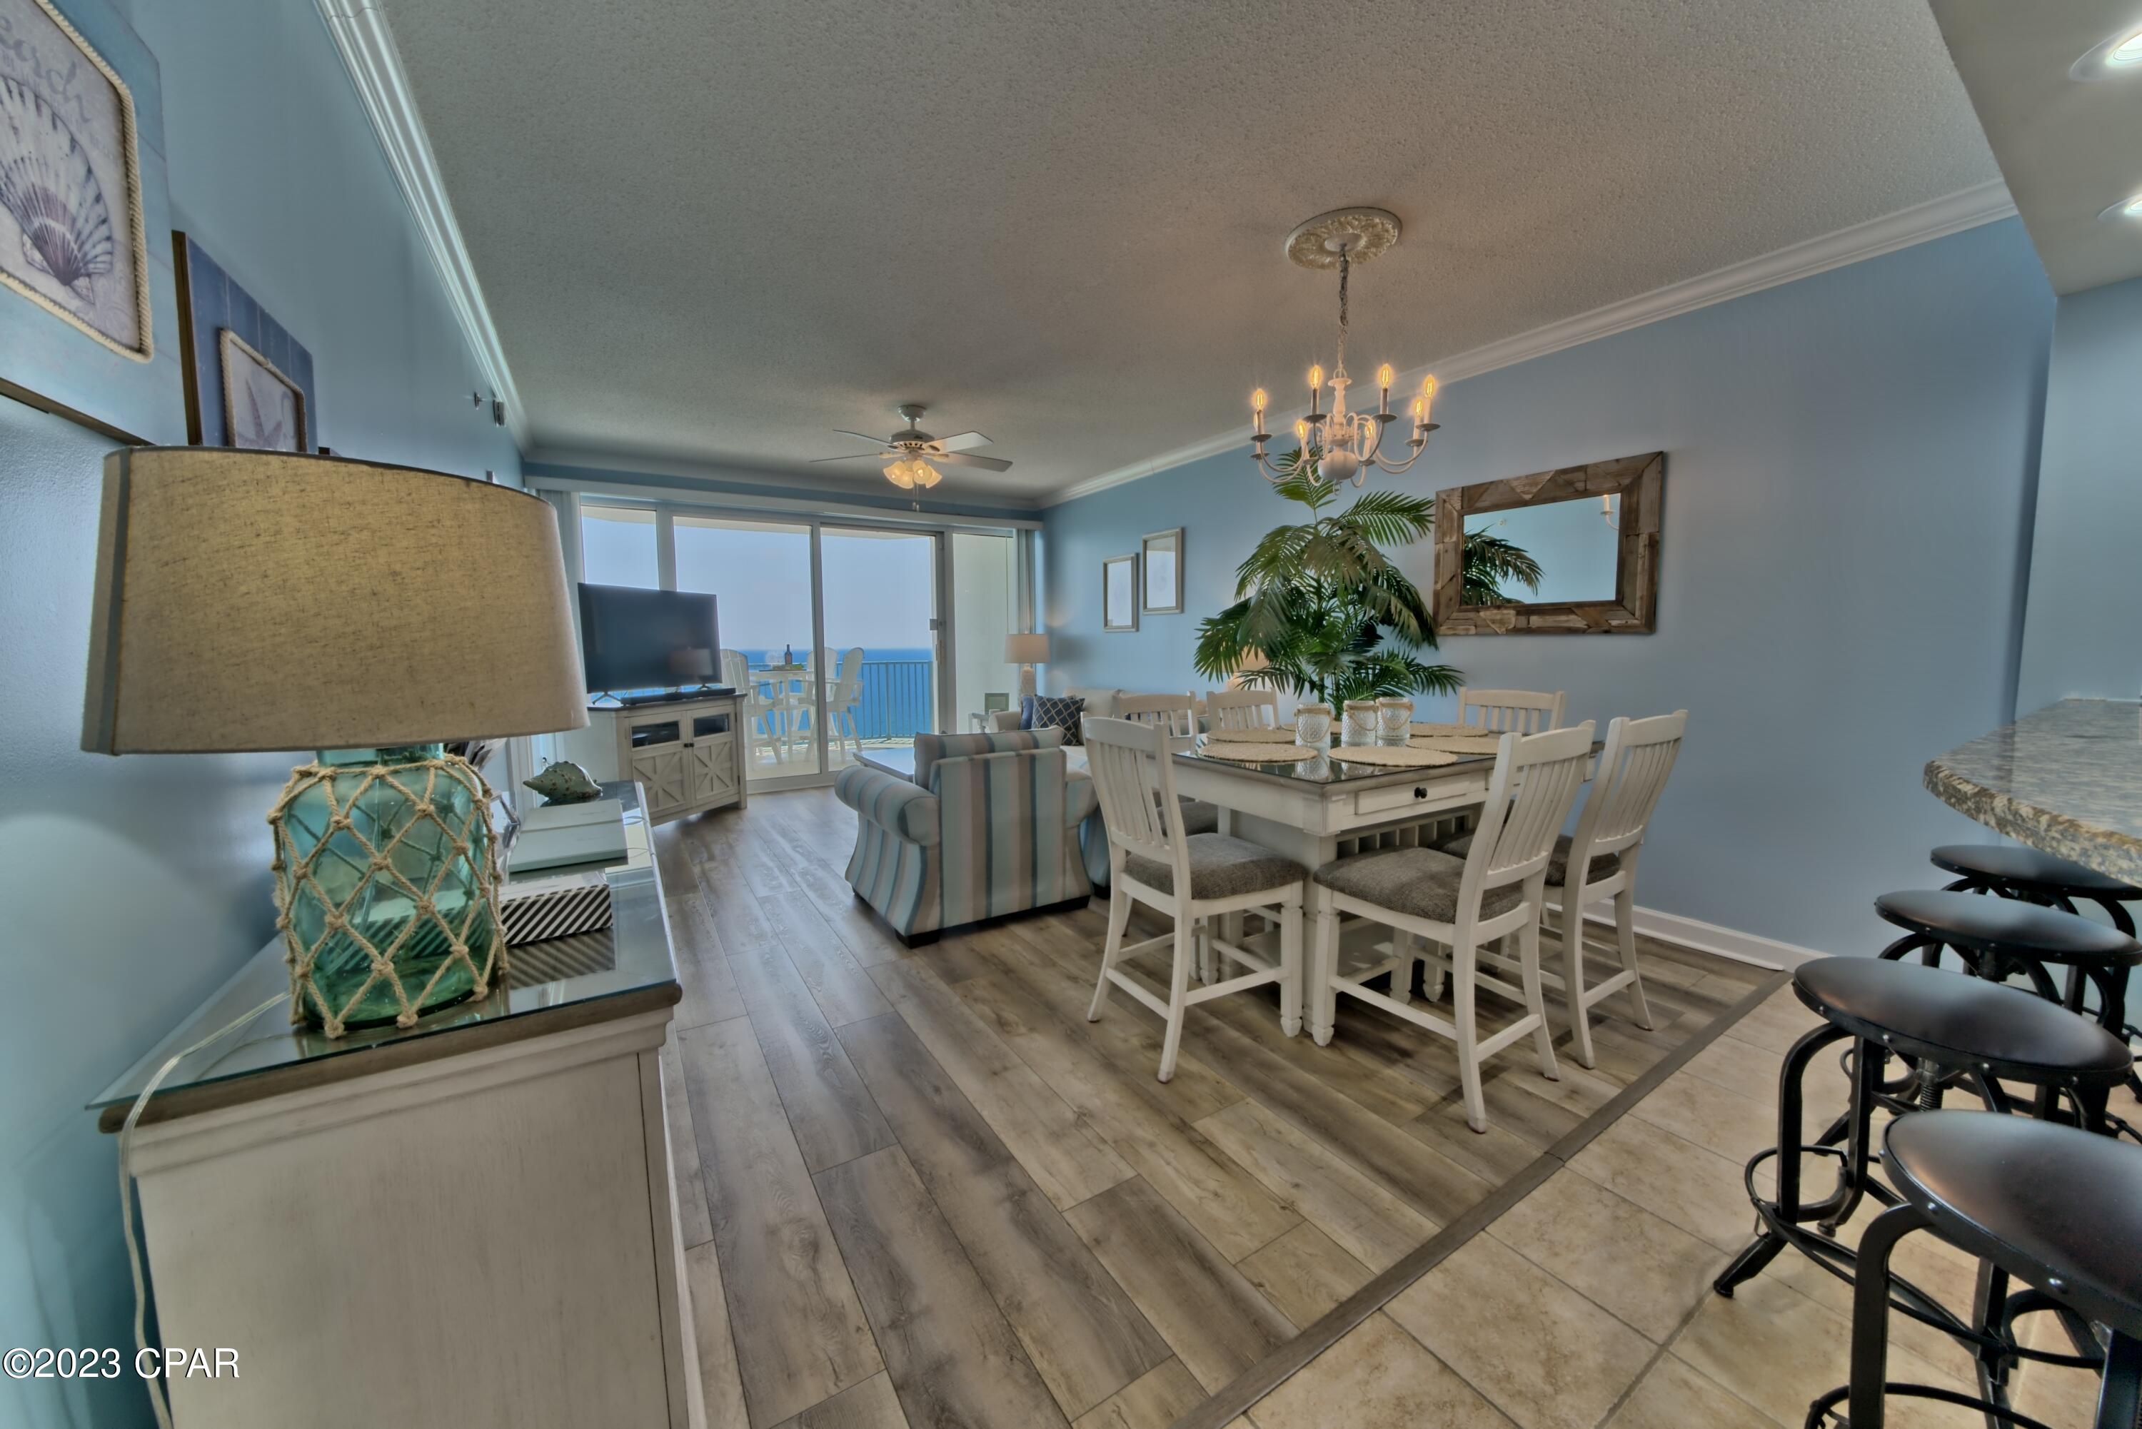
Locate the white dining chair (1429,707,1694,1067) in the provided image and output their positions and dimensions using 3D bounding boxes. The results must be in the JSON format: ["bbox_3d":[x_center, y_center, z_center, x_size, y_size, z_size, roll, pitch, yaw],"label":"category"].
[{"bbox_3d":[1.593,0.501,2.379,0.475,1.055,0.565,-4,7,-33],"label":"white dining chair"}]

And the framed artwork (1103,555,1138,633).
[{"bbox_3d":[0.427,-1.022,6.107,0.030,0.630,0.460,-4,7,-33],"label":"framed artwork"}]

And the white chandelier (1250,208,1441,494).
[{"bbox_3d":[1.008,-1.304,2.659,0.680,0.900,0.680,-4,7,-33],"label":"white chandelier"}]

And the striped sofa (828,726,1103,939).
[{"bbox_3d":[-0.511,0.490,3.579,1.050,0.860,0.860,-4,7,-33],"label":"striped sofa"}]

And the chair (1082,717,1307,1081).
[{"bbox_3d":[0.374,0.516,2.316,0.565,1.055,0.475,-4,7,-33],"label":"chair"}]

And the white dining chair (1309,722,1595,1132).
[{"bbox_3d":[1.122,0.545,2.152,0.470,1.055,0.575,-4,6,-32],"label":"white dining chair"}]

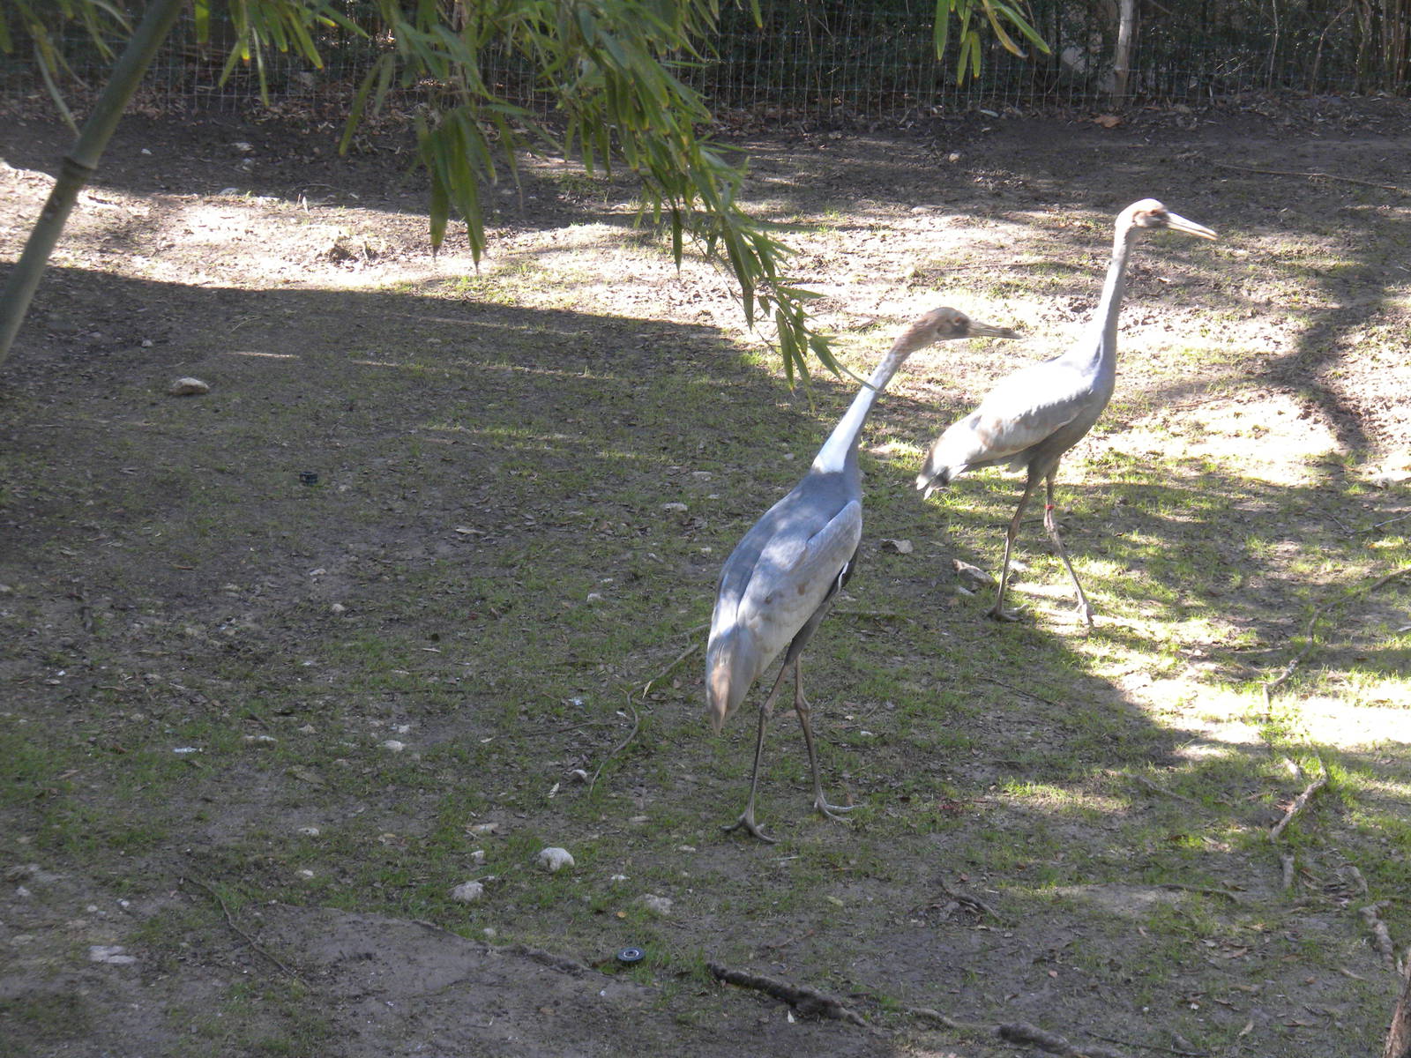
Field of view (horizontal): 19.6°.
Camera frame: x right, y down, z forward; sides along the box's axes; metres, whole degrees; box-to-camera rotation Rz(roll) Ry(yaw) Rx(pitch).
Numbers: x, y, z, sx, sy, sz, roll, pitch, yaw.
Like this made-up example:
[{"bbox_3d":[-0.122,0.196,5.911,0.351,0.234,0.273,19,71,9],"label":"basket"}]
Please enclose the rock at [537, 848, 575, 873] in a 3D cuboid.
[{"bbox_3d":[-0.329,0.727,9.016,0.080,0.048,0.070,2,17,0],"label":"rock"}]

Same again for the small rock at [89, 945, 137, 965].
[{"bbox_3d":[-1.224,0.881,8.449,0.098,0.022,0.080,2,17,0],"label":"small rock"}]

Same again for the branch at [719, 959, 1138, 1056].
[{"bbox_3d":[0.435,0.963,8.300,0.906,0.050,0.090,8,18,21],"label":"branch"}]

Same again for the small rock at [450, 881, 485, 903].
[{"bbox_3d":[-0.513,0.783,8.831,0.074,0.035,0.060,2,17,0],"label":"small rock"}]

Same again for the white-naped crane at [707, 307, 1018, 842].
[{"bbox_3d":[0.376,0.079,9.339,0.863,1.147,0.280,-11,21,-37],"label":"white-naped crane"}]

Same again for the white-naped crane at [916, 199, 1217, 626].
[{"bbox_3d":[0.943,-0.317,10.740,0.739,1.141,0.260,5,17,9],"label":"white-naped crane"}]

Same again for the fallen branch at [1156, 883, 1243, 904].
[{"bbox_3d":[1.091,0.795,8.989,0.197,0.018,0.035,10,18,26],"label":"fallen branch"}]

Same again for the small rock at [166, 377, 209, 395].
[{"bbox_3d":[-1.624,-0.453,12.850,0.128,0.045,0.085,2,17,0],"label":"small rock"}]

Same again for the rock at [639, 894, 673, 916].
[{"bbox_3d":[-0.105,0.809,8.791,0.069,0.032,0.060,2,17,0],"label":"rock"}]

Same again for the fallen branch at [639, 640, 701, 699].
[{"bbox_3d":[-0.084,0.345,10.377,0.035,0.018,0.393,8,18,20],"label":"fallen branch"}]

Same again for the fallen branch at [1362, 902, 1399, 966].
[{"bbox_3d":[1.457,0.861,8.777,0.070,0.035,0.342,1,17,-2],"label":"fallen branch"}]

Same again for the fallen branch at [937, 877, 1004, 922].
[{"bbox_3d":[0.587,0.799,8.901,0.080,0.030,0.224,-8,19,-30],"label":"fallen branch"}]

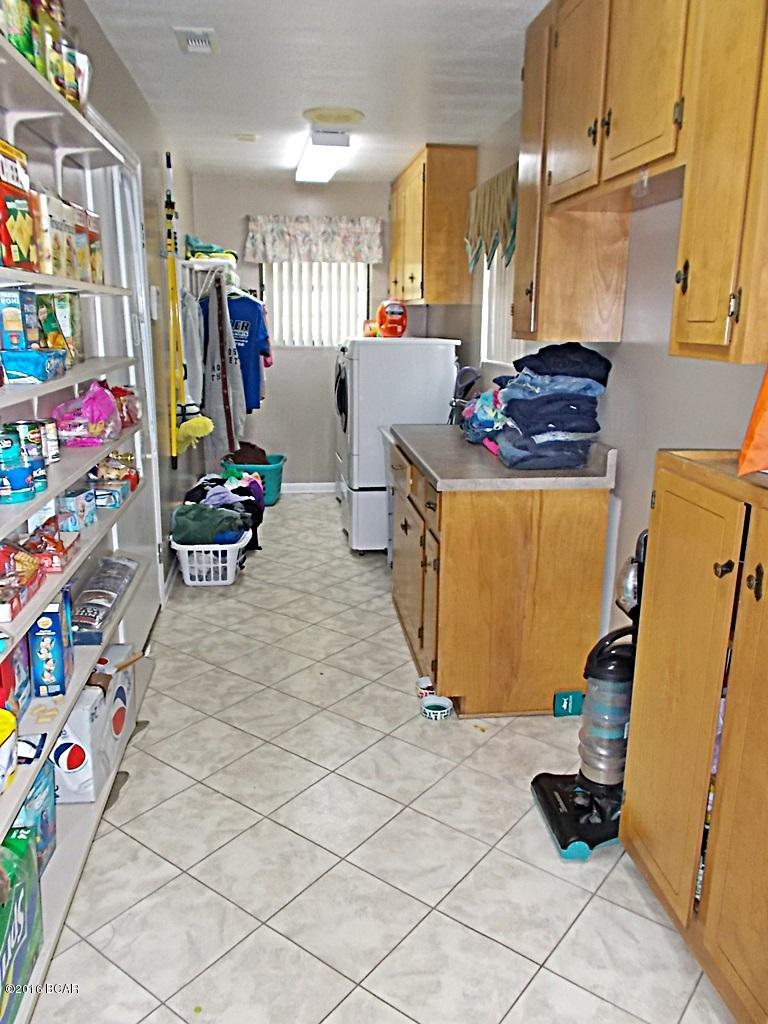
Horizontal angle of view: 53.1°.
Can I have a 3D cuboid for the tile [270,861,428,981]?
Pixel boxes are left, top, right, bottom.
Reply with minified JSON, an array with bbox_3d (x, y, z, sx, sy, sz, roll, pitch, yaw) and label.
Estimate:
[{"bbox_3d":[-0.086,1.024,1.945,0.302,0.010,0.302,11,17,36],"label":"tile"}]

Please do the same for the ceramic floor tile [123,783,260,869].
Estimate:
[{"bbox_3d":[-0.558,0.918,2.264,0.296,0.010,0.296,11,17,36],"label":"ceramic floor tile"}]

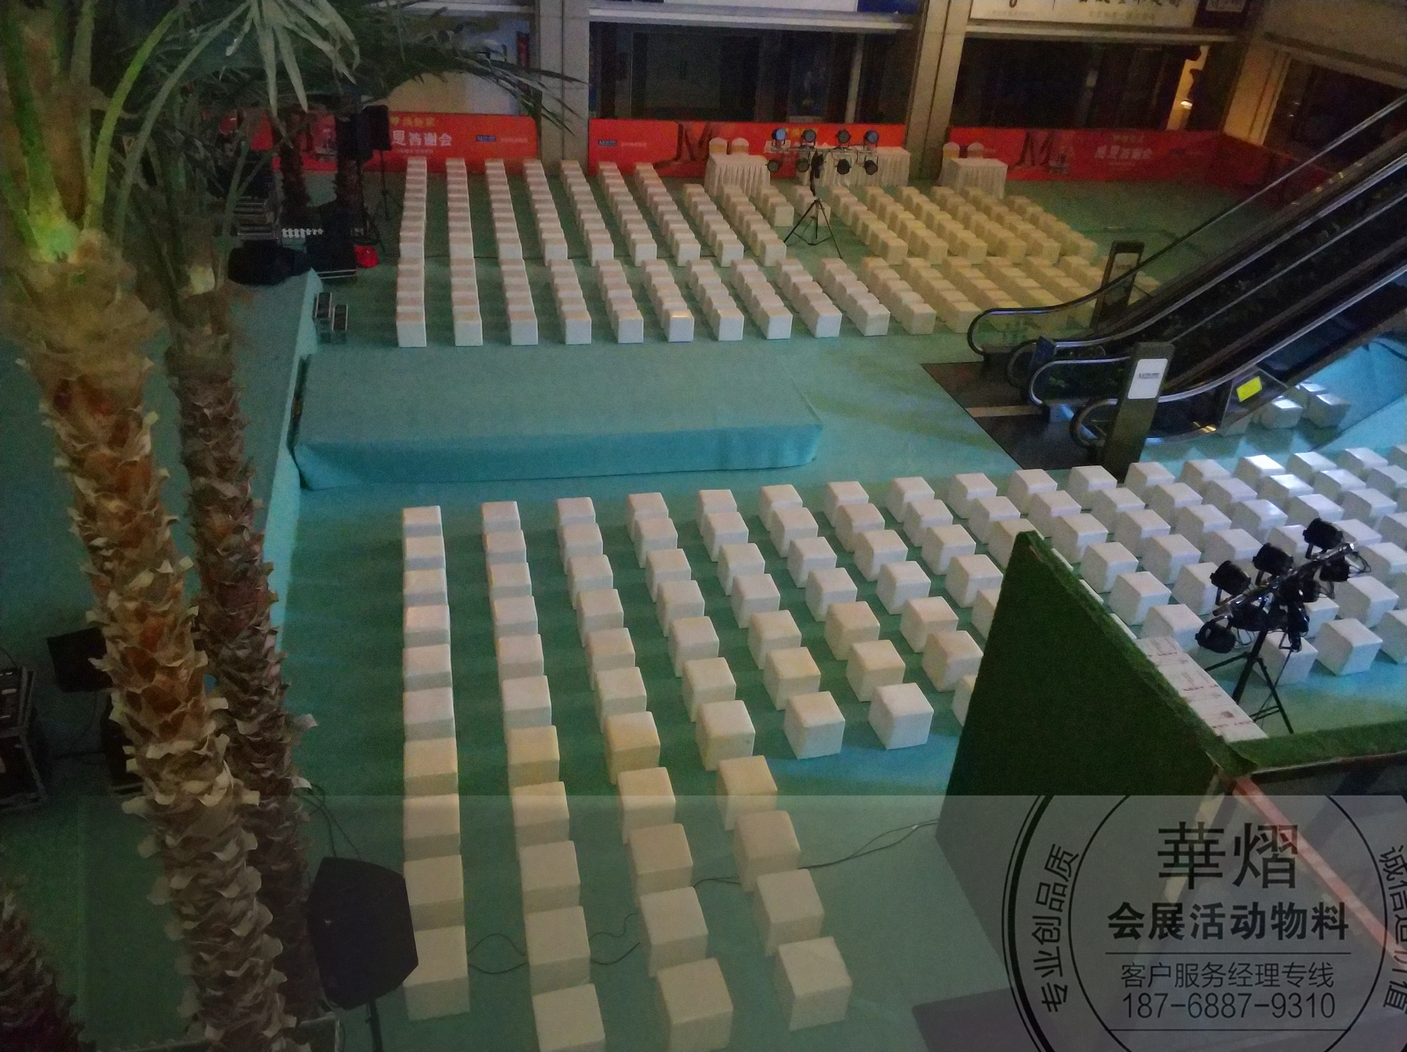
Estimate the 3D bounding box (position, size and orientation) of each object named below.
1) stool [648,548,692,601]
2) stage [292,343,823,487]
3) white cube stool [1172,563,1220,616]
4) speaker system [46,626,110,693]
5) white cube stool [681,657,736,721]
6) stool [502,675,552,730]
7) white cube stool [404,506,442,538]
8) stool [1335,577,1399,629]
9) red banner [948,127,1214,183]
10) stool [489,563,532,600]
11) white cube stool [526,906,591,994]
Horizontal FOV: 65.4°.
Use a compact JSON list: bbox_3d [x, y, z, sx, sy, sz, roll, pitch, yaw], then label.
[{"bbox_3d":[-0.377,0.535,11.861,0.400,0.400,0.400,-4,33,-14],"label":"stool"},{"bbox_3d":[-1.867,-1.532,14.736,6.480,0.599,2.430,-3,33,-12],"label":"stage"},{"bbox_3d":[5.615,0.691,12.284,0.405,0.386,0.405,-5,33,-15],"label":"white cube stool"},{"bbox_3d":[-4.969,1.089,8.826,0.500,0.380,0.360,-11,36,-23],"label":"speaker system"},{"bbox_3d":[0.049,1.535,10.312,0.400,0.395,0.400,-5,33,-15],"label":"white cube stool"},{"bbox_3d":[-1.595,1.666,9.896,0.400,0.395,0.402,-4,34,-14],"label":"stool"},{"bbox_3d":[-3.108,0.054,12.188,0.400,0.400,0.400,-4,34,-15],"label":"white cube stool"},{"bbox_3d":[7.481,0.868,12.397,0.400,0.395,0.400,-5,34,-16],"label":"stool"},{"bbox_3d":[9.958,-9.709,28.706,7.650,1.330,0.060,-3,33,-11],"label":"red banner"},{"bbox_3d":[-2.005,0.671,11.437,0.400,0.400,0.400,-4,33,-14],"label":"stool"},{"bbox_3d":[-1.010,2.964,7.590,0.400,0.385,0.400,-3,32,-13],"label":"white cube stool"}]

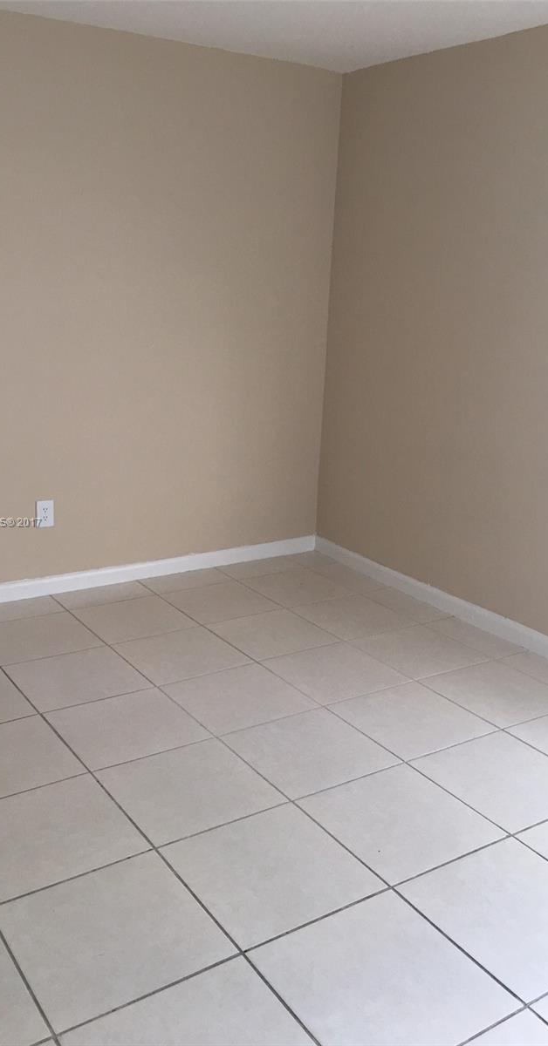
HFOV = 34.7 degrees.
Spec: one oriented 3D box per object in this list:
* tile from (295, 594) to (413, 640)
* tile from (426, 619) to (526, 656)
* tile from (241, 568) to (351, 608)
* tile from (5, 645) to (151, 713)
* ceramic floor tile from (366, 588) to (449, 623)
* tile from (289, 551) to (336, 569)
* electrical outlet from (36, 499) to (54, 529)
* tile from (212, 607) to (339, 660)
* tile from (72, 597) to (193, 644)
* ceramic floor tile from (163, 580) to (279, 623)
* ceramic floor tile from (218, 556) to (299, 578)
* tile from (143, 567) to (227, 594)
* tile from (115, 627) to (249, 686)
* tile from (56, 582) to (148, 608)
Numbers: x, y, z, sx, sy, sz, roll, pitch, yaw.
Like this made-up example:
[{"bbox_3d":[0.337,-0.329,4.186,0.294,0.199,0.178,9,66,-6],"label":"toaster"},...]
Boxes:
[{"bbox_3d":[0.355,0.428,3.987,0.431,0.009,0.431,-8,18,-33],"label":"tile"},{"bbox_3d":[0.859,0.495,3.795,0.197,0.010,0.425,-8,18,-33],"label":"tile"},{"bbox_3d":[0.115,0.325,4.334,0.431,0.009,0.431,-8,18,-33],"label":"tile"},{"bbox_3d":[-0.731,0.575,3.279,0.431,0.009,0.431,-8,18,-33],"label":"tile"},{"bbox_3d":[0.623,0.392,4.162,0.205,0.009,0.431,-8,18,-33],"label":"ceramic floor tile"},{"bbox_3d":[0.201,0.205,4.760,0.227,0.010,0.256,-8,18,-33],"label":"tile"},{"bbox_3d":[-1.029,-0.041,3.959,0.077,0.121,0.008,-8,18,-33],"label":"electrical outlet"},{"bbox_3d":[-0.005,0.476,3.724,0.431,0.010,0.425,-8,18,-33],"label":"tile"},{"bbox_3d":[-0.609,0.423,3.862,0.431,0.009,0.431,-8,18,-33],"label":"tile"},{"bbox_3d":[-0.247,0.374,4.098,0.431,0.009,0.431,-8,18,-33],"label":"ceramic floor tile"},{"bbox_3d":[-0.072,0.245,4.604,0.431,0.009,0.237,-8,18,-33],"label":"ceramic floor tile"},{"bbox_3d":[-0.431,0.292,4.331,0.431,0.010,0.236,-8,18,-33],"label":"tile"},{"bbox_3d":[-0.366,0.524,3.486,0.431,0.010,0.425,-8,18,-33],"label":"tile"},{"bbox_3d":[-0.796,0.343,4.131,0.431,0.009,0.235,-8,18,-33],"label":"tile"}]

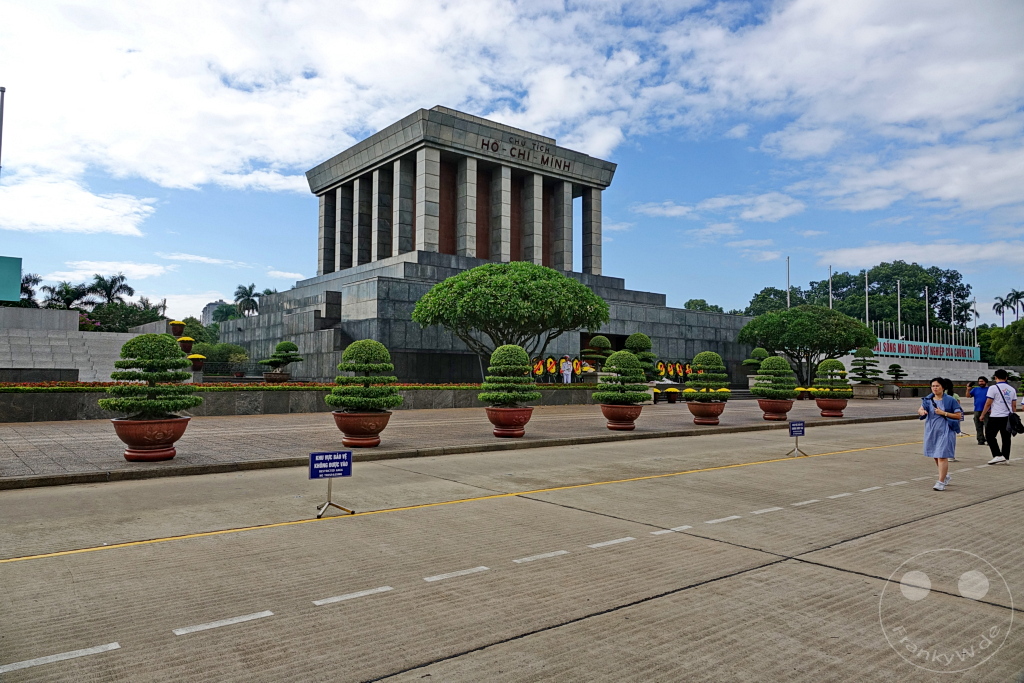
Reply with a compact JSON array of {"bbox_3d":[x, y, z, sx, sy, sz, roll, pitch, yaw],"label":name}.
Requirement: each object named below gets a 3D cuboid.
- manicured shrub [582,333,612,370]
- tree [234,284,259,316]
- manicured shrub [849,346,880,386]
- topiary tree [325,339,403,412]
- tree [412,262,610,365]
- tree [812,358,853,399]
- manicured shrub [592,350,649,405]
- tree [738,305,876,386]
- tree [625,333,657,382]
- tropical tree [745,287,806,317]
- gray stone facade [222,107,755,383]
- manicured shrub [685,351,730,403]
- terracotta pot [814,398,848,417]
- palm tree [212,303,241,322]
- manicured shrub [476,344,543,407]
[{"bbox_3d":[5.039,0.674,40.000,1.900,2.150,1.900,1,-3,0],"label":"manicured shrub"},{"bbox_3d":[-42.778,-1.463,109.625,4.200,15.460,4.200,3,-4,-39],"label":"tree"},{"bbox_3d":[26.186,1.812,50.500,2.250,2.750,2.250,-1,-3,27],"label":"manicured shrub"},{"bbox_3d":[-2.958,0.687,13.600,1.540,1.430,1.540,3,-4,-39],"label":"topiary tree"},{"bbox_3d":[-0.028,-0.851,37.500,10.700,6.900,10.700,0,-3,0],"label":"tree"},{"bbox_3d":[12.468,1.453,26.600,1.500,1.560,1.500,-1,-3,25],"label":"tree"},{"bbox_3d":[2.959,0.959,18.450,1.540,1.430,1.540,1,-3,0],"label":"manicured shrub"},{"bbox_3d":[23.373,0.356,54.000,10.800,6.600,10.400,3,-4,-39],"label":"tree"},{"bbox_3d":[6.910,0.894,37.000,2.100,2.650,2.100,0,-3,11],"label":"tree"},{"bbox_3d":[42.779,-0.967,110.000,12.000,16.000,11.000,-1,-3,21],"label":"tropical tree"},{"bbox_3d":[-4.270,-7.591,65.397,41.000,24.010,37.500,3,-4,-39],"label":"gray stone facade"},{"bbox_3d":[6.185,1.107,21.600,1.500,1.630,1.500,0,-3,16],"label":"manicured shrub"},{"bbox_3d":[11.887,2.467,25.400,1.260,0.670,1.260,1,-3,0],"label":"terracotta pot"},{"bbox_3d":[-43.971,0.084,104.712,4.600,11.870,4.600,3,-4,-39],"label":"palm tree"},{"bbox_3d":[-0.049,0.847,16.850,1.560,1.530,1.560,0,-3,0],"label":"manicured shrub"}]

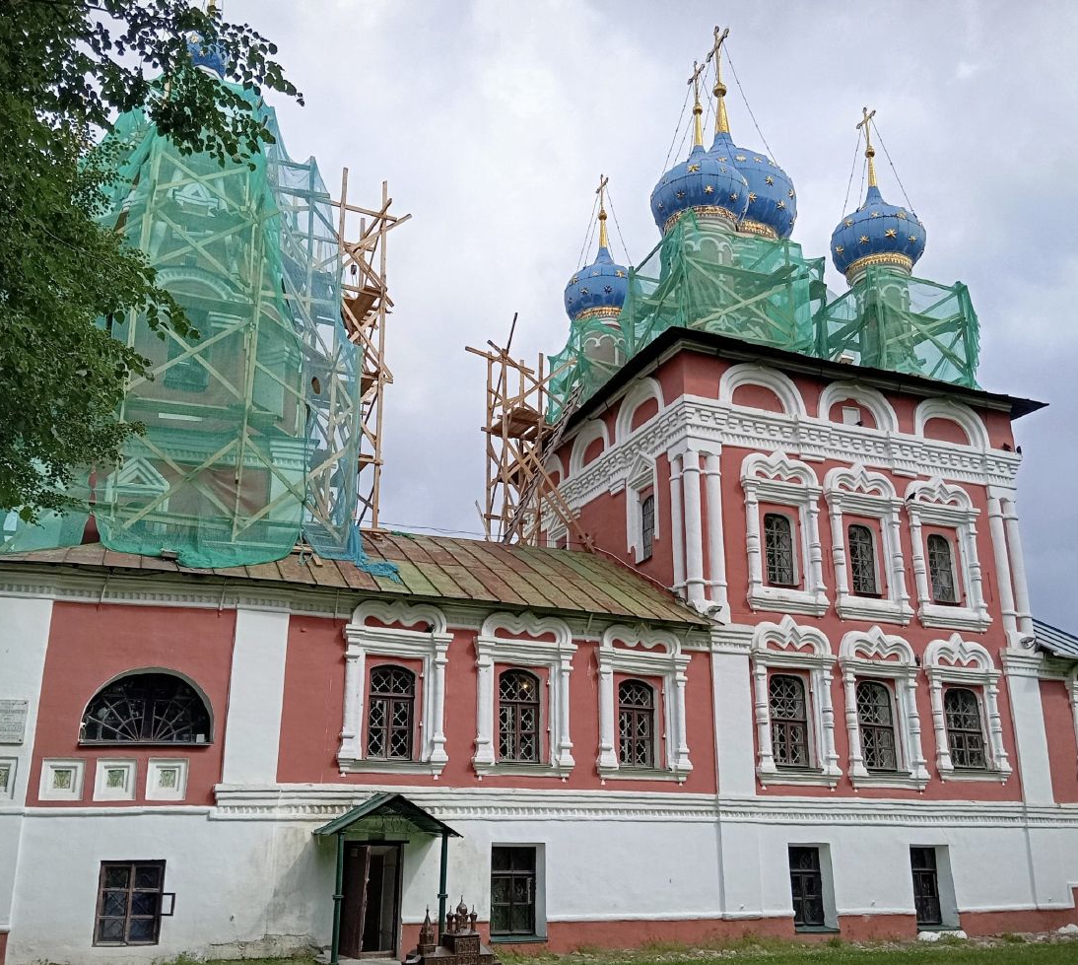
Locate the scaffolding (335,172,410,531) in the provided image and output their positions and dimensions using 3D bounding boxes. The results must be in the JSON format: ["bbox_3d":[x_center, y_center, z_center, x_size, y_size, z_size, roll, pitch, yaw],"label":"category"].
[{"bbox_3d":[-5.023,-3.317,28.387,1.900,10.000,2.600,7,-19,-20],"label":"scaffolding"}]

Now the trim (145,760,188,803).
[{"bbox_3d":[-6.532,5.210,18.208,0.690,0.710,0.120,7,-19,-20],"label":"trim"}]

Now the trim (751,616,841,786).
[{"bbox_3d":[5.491,4.608,22.104,2.137,3.560,0.320,8,-20,-21],"label":"trim"}]

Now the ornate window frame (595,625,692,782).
[{"bbox_3d":[2.262,4.762,22.453,2.353,3.434,0.384,8,-20,-22],"label":"ornate window frame"}]

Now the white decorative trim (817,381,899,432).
[{"bbox_3d":[8.264,-2.015,27.119,2.470,1.180,0.330,7,-19,-20],"label":"white decorative trim"}]

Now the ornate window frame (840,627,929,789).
[{"bbox_3d":[8.197,5.327,24.699,2.380,3.760,0.400,7,-19,-20],"label":"ornate window frame"}]

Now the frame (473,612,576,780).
[{"bbox_3d":[-0.275,4.353,21.451,2.323,3.454,0.384,8,-20,-22],"label":"frame"}]

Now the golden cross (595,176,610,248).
[{"bbox_3d":[2.288,-9.715,37.145,0.320,3.010,0.960,7,-19,-20],"label":"golden cross"}]

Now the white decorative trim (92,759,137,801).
[{"bbox_3d":[-7.579,5.342,18.617,0.680,0.710,0.180,5,-19,-15],"label":"white decorative trim"}]

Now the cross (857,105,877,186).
[{"bbox_3d":[10.668,-10.850,33.549,0.283,3.080,0.889,8,-20,-22],"label":"cross"}]

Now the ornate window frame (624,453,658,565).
[{"bbox_3d":[2.666,0.595,26.520,0.380,2.890,1.720,7,-19,-20],"label":"ornate window frame"}]

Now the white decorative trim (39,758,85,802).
[{"bbox_3d":[-7.612,4.749,16.602,0.631,0.639,0.150,6,-19,-17],"label":"white decorative trim"}]

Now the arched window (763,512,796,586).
[{"bbox_3d":[5.681,1.601,24.682,0.900,1.740,0.200,7,-19,-20],"label":"arched window"}]

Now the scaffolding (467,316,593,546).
[{"bbox_3d":[-0.405,-1.027,29.610,2.900,6.500,2.300,7,-19,-20],"label":"scaffolding"}]

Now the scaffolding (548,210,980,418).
[{"bbox_3d":[6.316,-3.475,32.350,9.700,4.200,9.700,7,-19,-20],"label":"scaffolding"}]

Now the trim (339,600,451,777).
[{"bbox_3d":[-2.800,4.058,20.523,2.240,3.370,0.400,7,-19,-20],"label":"trim"}]

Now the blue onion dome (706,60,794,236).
[{"bbox_3d":[6.418,-11.407,35.816,4.740,6.500,4.740,7,-19,-20],"label":"blue onion dome"}]

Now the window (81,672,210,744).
[{"bbox_3d":[-7.045,4.092,18.808,2.141,1.313,0.283,8,-20,-22],"label":"window"}]

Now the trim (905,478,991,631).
[{"bbox_3d":[9.836,1.692,24.899,2.282,3.830,0.320,8,-20,-21],"label":"trim"}]

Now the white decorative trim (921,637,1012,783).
[{"bbox_3d":[10.582,5.524,25.629,2.330,3.520,0.400,7,-19,-20],"label":"white decorative trim"}]

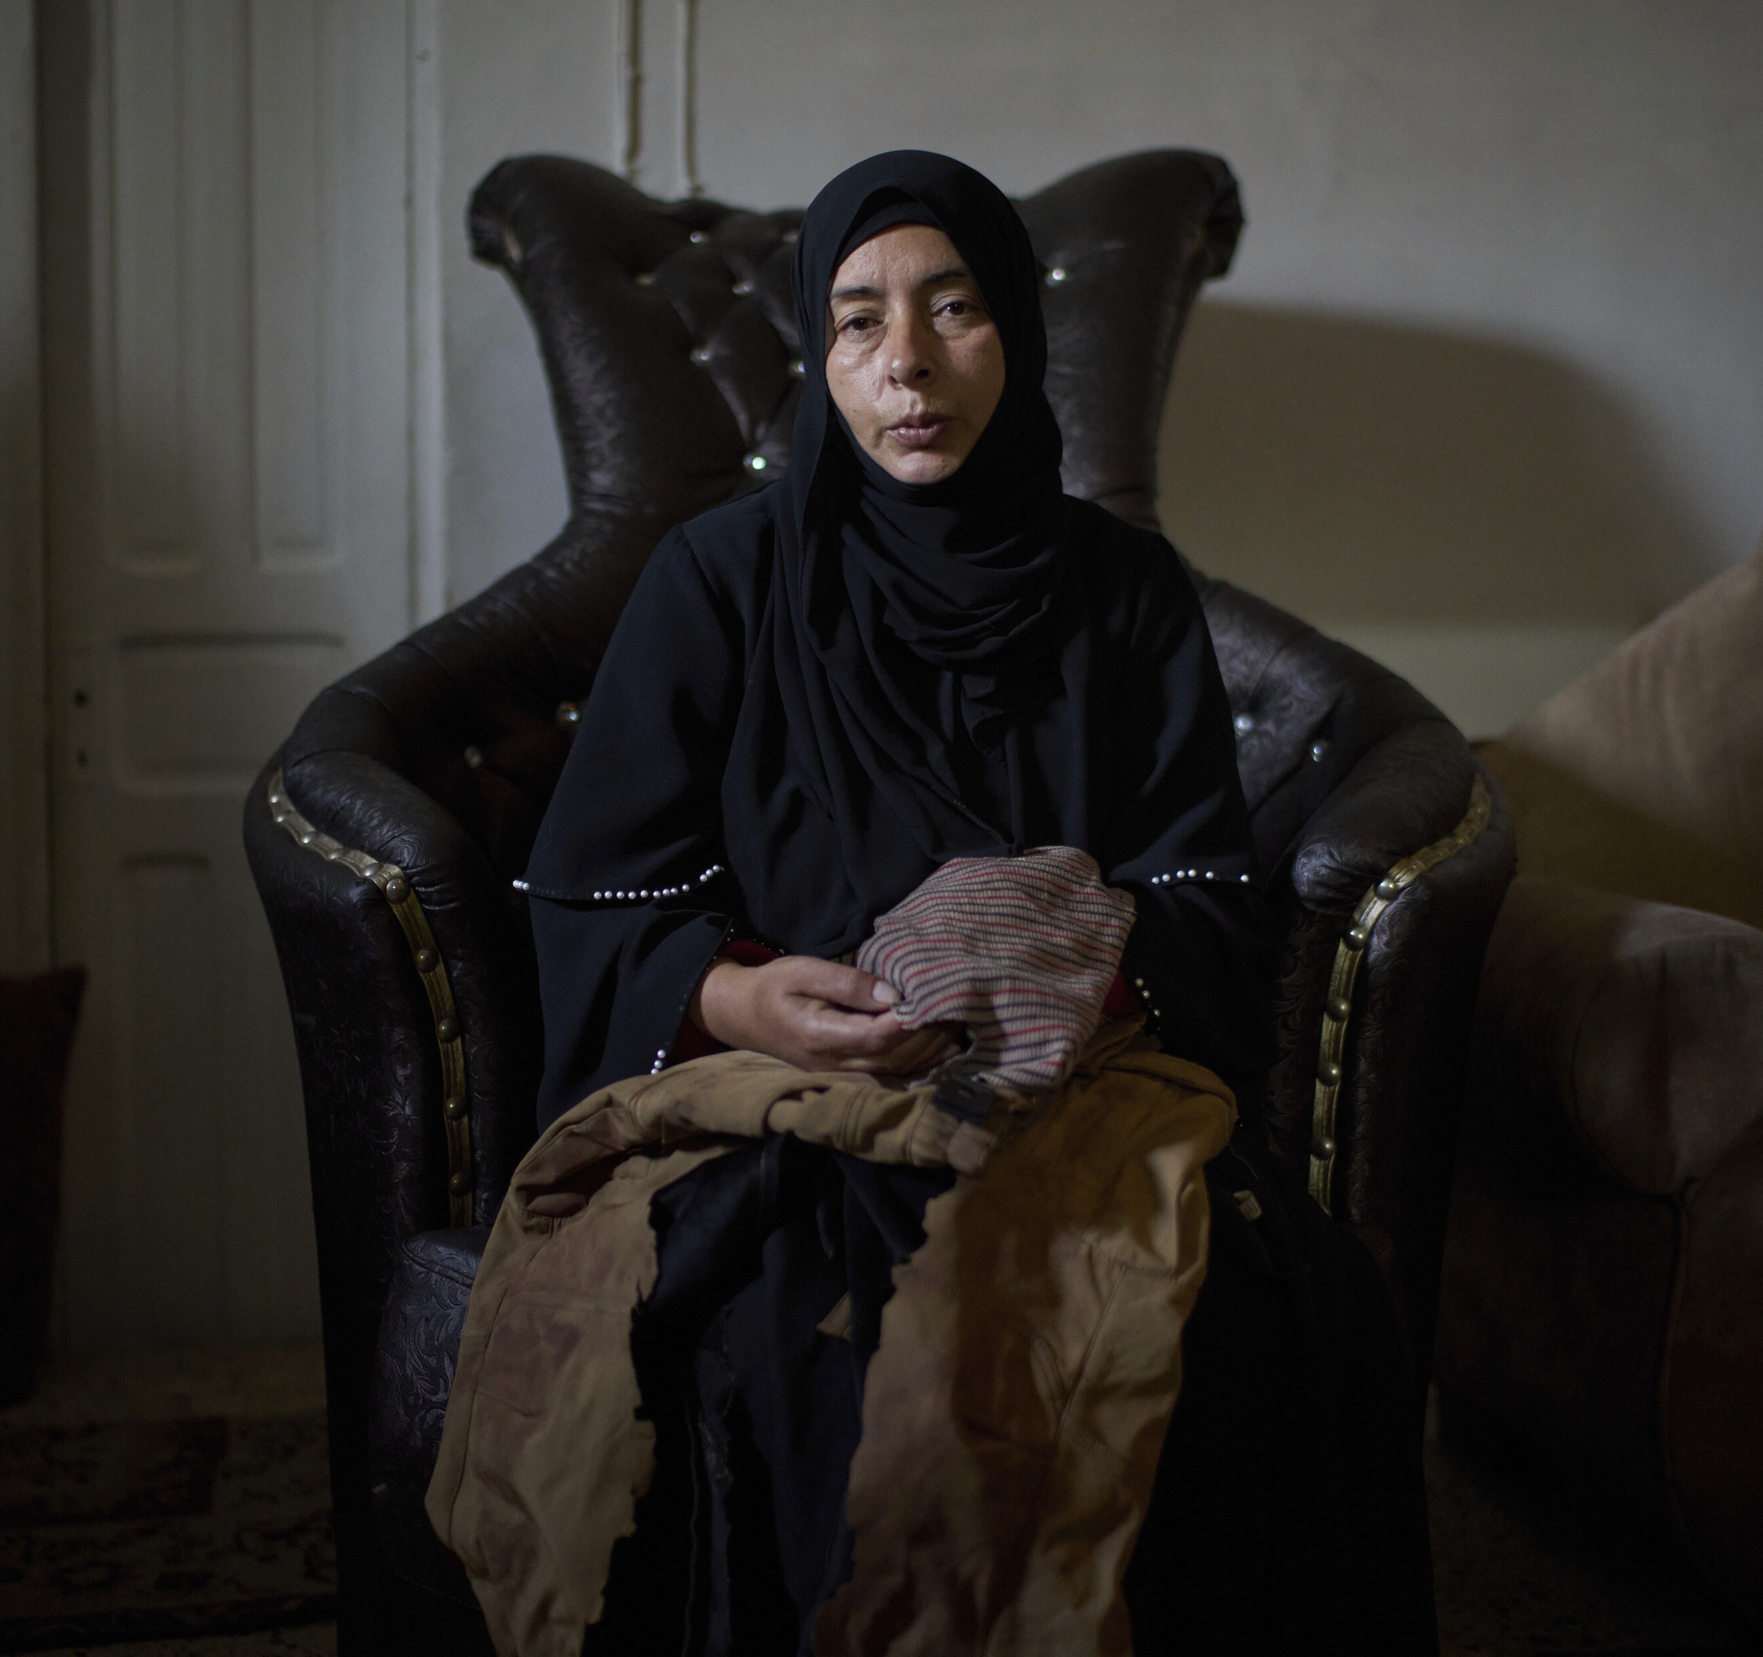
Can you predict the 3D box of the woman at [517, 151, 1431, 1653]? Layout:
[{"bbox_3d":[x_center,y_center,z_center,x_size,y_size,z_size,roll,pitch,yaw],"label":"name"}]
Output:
[{"bbox_3d":[0.030,0.105,1.480,0.540,1.150,0.760,0,3,2],"label":"woman"}]

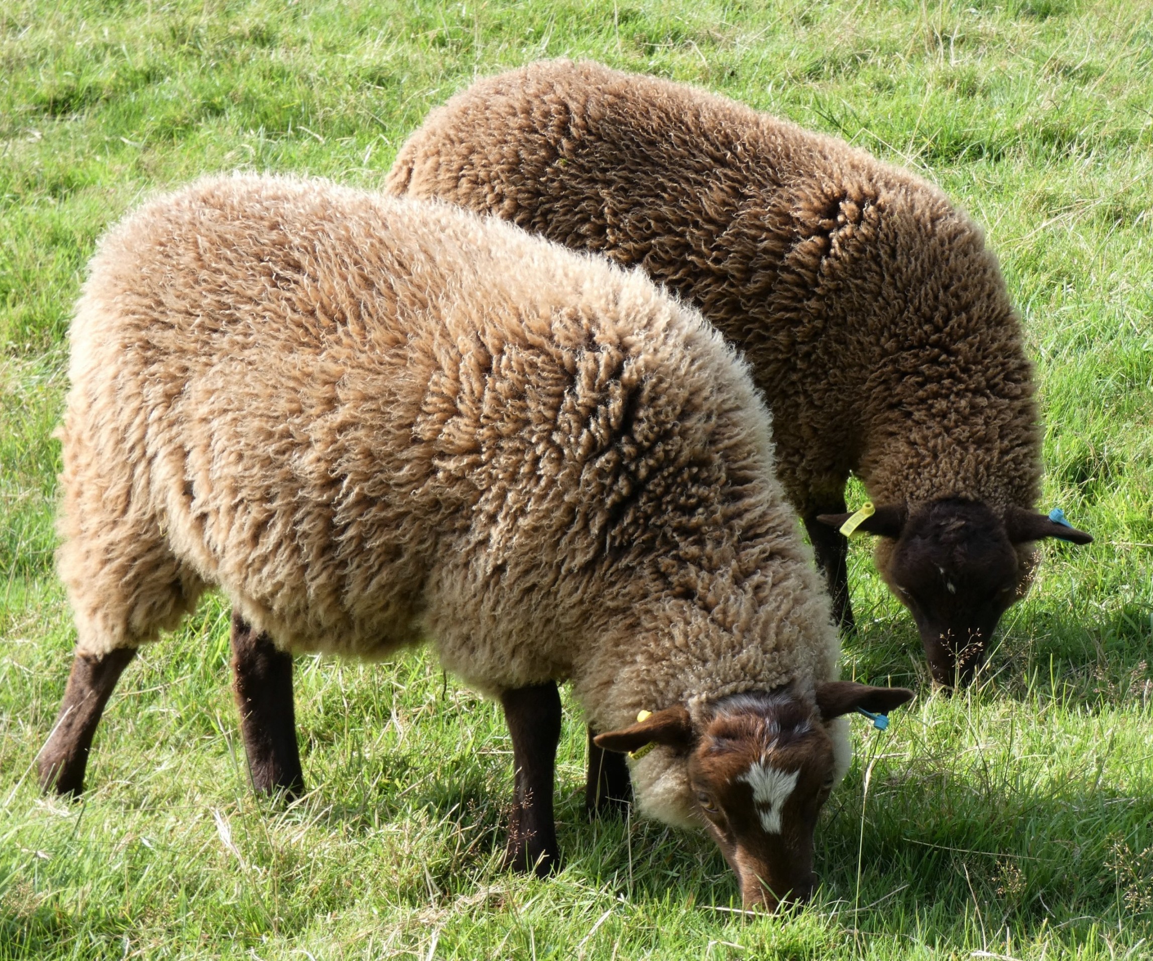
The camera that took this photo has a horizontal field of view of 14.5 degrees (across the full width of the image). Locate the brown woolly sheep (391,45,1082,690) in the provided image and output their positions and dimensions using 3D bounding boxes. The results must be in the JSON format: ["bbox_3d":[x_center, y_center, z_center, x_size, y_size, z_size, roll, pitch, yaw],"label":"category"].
[{"bbox_3d":[0.150,-0.147,5.311,0.910,0.650,0.370,13,19,40],"label":"brown woolly sheep"}]

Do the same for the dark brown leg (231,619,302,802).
[{"bbox_3d":[-0.313,0.238,4.689,0.068,0.195,0.052,1,14,28],"label":"dark brown leg"}]

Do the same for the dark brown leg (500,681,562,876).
[{"bbox_3d":[-0.044,0.291,4.456,0.060,0.215,0.052,6,16,26],"label":"dark brown leg"}]

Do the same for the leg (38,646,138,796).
[{"bbox_3d":[-0.515,0.261,4.686,0.068,0.165,0.052,26,24,20],"label":"leg"}]

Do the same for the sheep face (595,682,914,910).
[{"bbox_3d":[0.178,0.312,4.447,0.305,0.230,0.170,-8,15,-13],"label":"sheep face"}]

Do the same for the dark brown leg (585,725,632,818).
[{"bbox_3d":[0.033,0.277,4.579,0.056,0.170,0.050,7,16,26],"label":"dark brown leg"}]

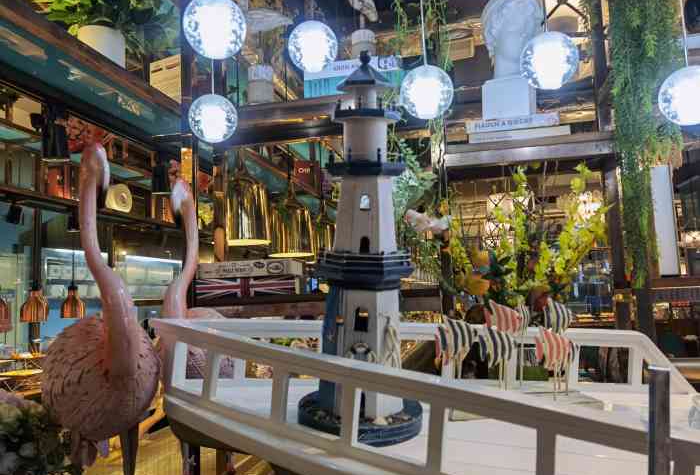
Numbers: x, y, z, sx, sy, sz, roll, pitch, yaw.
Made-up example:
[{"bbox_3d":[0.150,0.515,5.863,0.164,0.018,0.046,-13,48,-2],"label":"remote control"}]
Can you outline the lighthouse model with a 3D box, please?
[{"bbox_3d":[0.030,0.001,1.200,0.272,0.815,0.272,1,-1,3],"label":"lighthouse model"}]

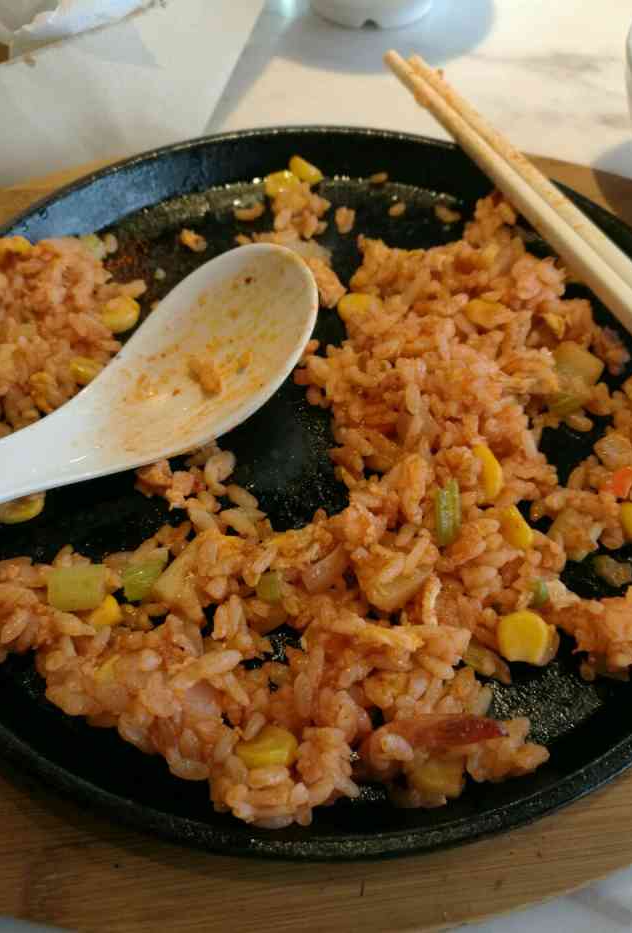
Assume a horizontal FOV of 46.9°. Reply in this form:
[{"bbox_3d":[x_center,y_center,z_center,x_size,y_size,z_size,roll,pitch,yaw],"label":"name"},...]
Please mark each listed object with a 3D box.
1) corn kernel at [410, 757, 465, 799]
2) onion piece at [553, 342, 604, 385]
[{"bbox_3d":[0.022,0.056,0.130,0.010,0.006,0.008,-7,59,0],"label":"corn kernel"},{"bbox_3d":[0.069,-0.027,0.192,0.009,0.005,0.011,-28,60,-18],"label":"onion piece"}]

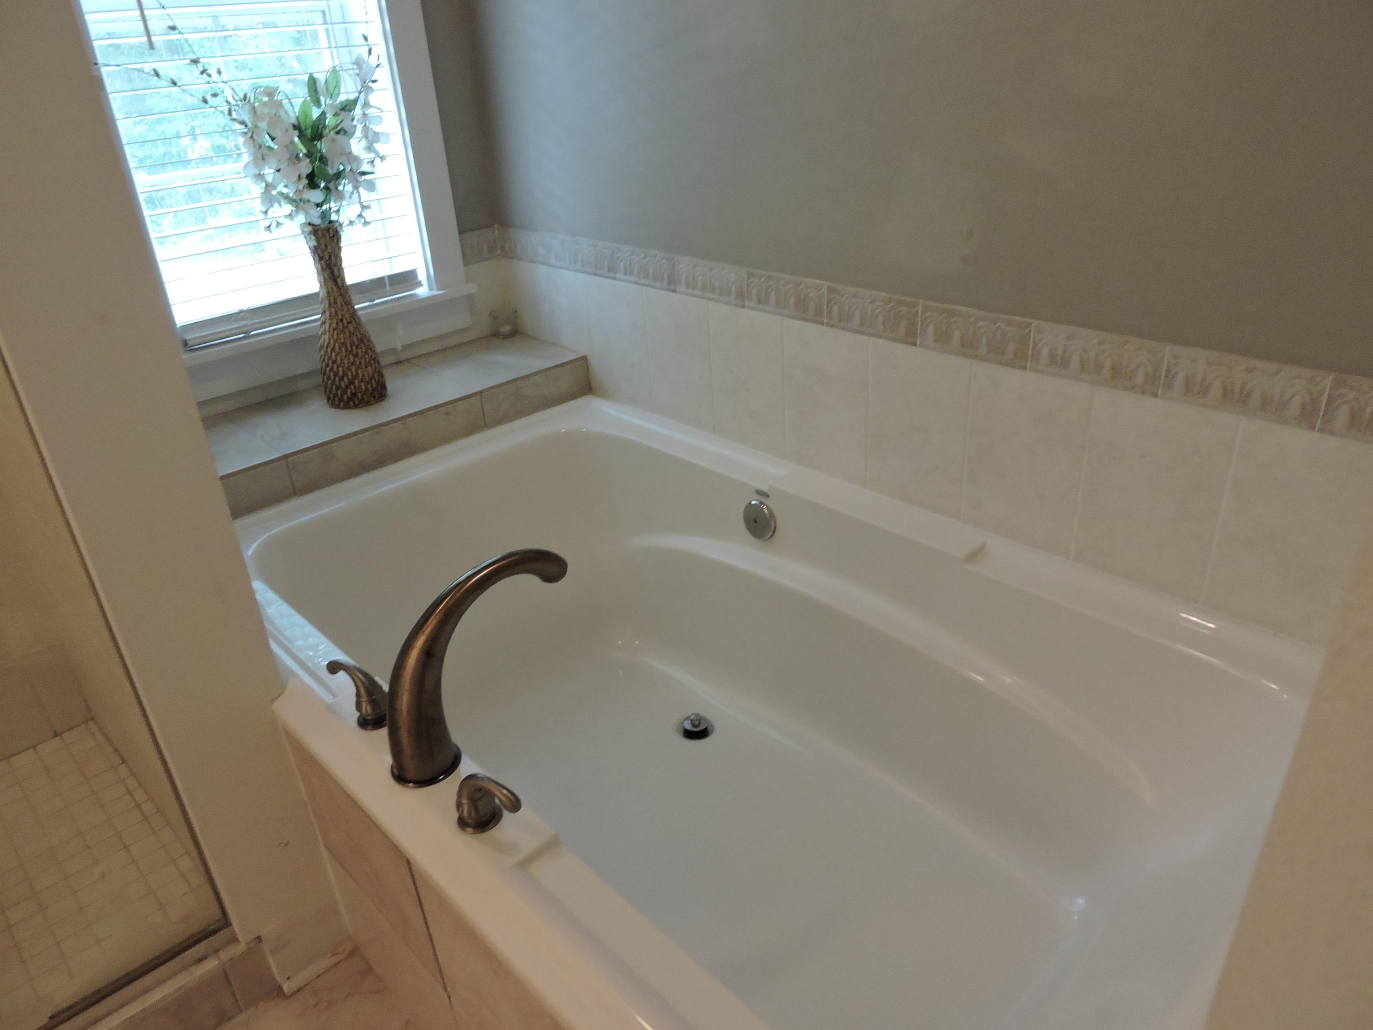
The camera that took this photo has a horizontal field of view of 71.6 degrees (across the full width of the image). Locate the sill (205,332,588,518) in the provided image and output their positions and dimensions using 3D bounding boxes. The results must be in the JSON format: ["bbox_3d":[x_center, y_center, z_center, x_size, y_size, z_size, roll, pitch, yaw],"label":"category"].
[{"bbox_3d":[-0.735,-0.209,2.154,1.037,0.100,0.346,-26,35,-36],"label":"sill"}]

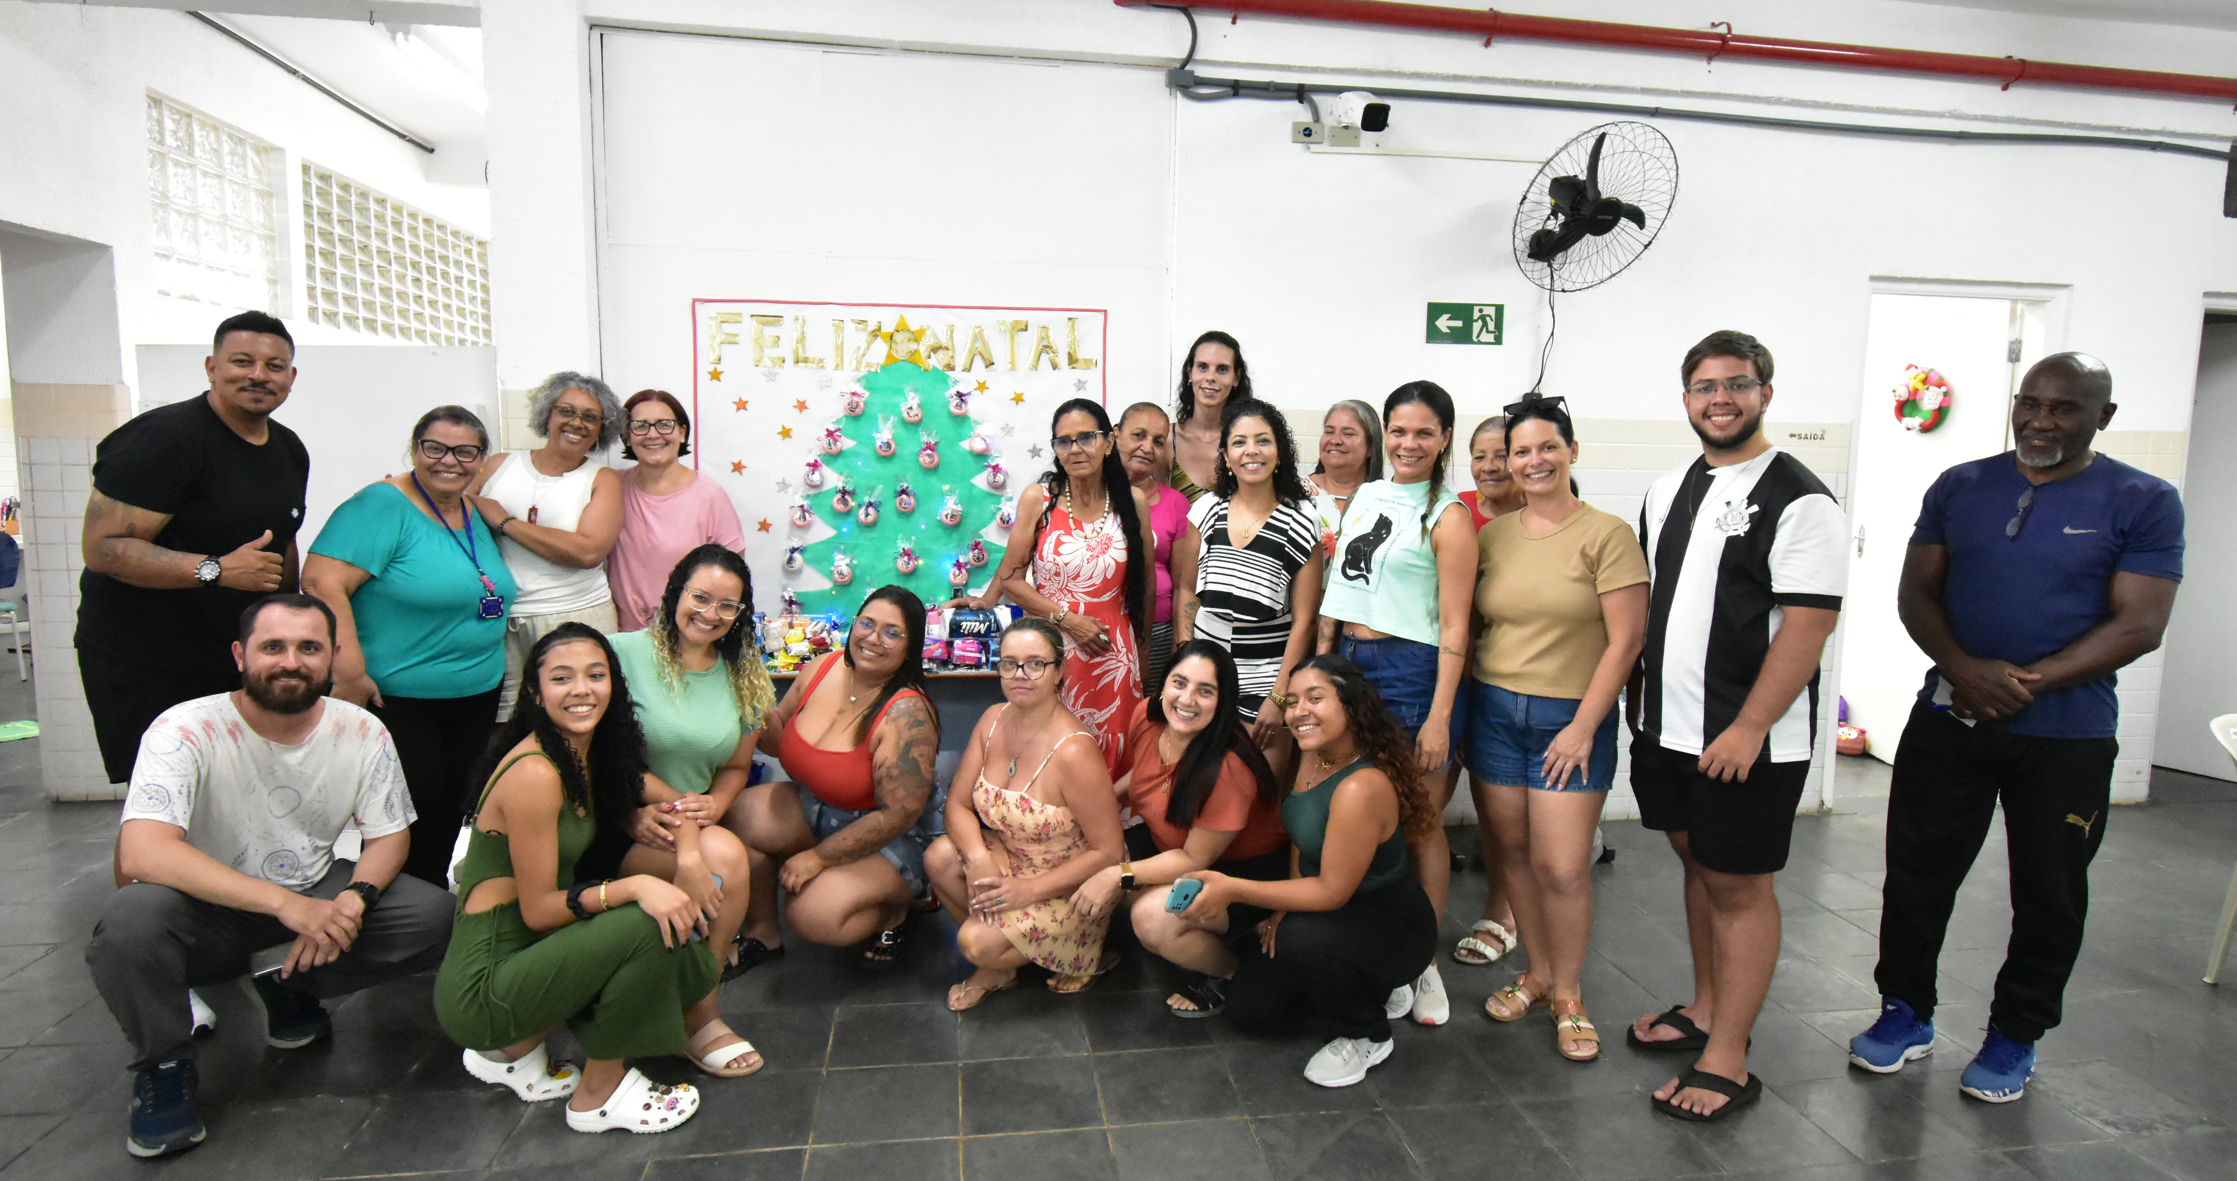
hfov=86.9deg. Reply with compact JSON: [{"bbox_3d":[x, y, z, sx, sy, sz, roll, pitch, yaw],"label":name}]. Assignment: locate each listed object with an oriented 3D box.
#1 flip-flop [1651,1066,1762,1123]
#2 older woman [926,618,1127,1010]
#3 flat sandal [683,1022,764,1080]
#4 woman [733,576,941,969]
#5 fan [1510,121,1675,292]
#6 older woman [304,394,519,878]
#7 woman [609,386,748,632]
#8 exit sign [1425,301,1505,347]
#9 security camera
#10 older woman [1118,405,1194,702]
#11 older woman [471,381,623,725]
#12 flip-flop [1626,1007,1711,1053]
[{"bbox_3d":[1.323,1.112,2.644,0.295,0.062,0.115,-3,7,-29],"label":"flip-flop"},{"bbox_3d":[-0.236,0.565,3.104,0.480,1.000,0.600,3,7,15],"label":"older woman"},{"bbox_3d":[-0.941,1.074,2.797,0.240,0.075,0.095,7,9,40],"label":"flat sandal"},{"bbox_3d":[-0.771,0.507,3.240,0.540,1.070,0.620,3,7,15],"label":"woman"},{"bbox_3d":[1.640,-1.369,4.149,0.610,0.610,0.360,-1,41,-16],"label":"fan"},{"bbox_3d":[-1.907,0.259,3.236,0.390,1.530,0.540,6,8,39],"label":"older woman"},{"bbox_3d":[-1.419,0.172,3.768,0.470,1.600,0.290,-1,7,-17],"label":"woman"},{"bbox_3d":[1.307,-1.000,4.431,0.300,0.150,0.012,0,6,-8],"label":"exit sign"},{"bbox_3d":[0.848,-1.681,4.150,0.100,0.100,0.200,-2,22,-26],"label":"security camera"},{"bbox_3d":[0.065,0.241,3.554,0.460,1.580,0.290,0,7,-3],"label":"older woman"},{"bbox_3d":[-1.569,0.210,3.349,0.510,1.640,0.340,1,7,2],"label":"older woman"},{"bbox_3d":[1.429,1.094,2.951,0.295,0.070,0.110,0,7,-3],"label":"flip-flop"}]

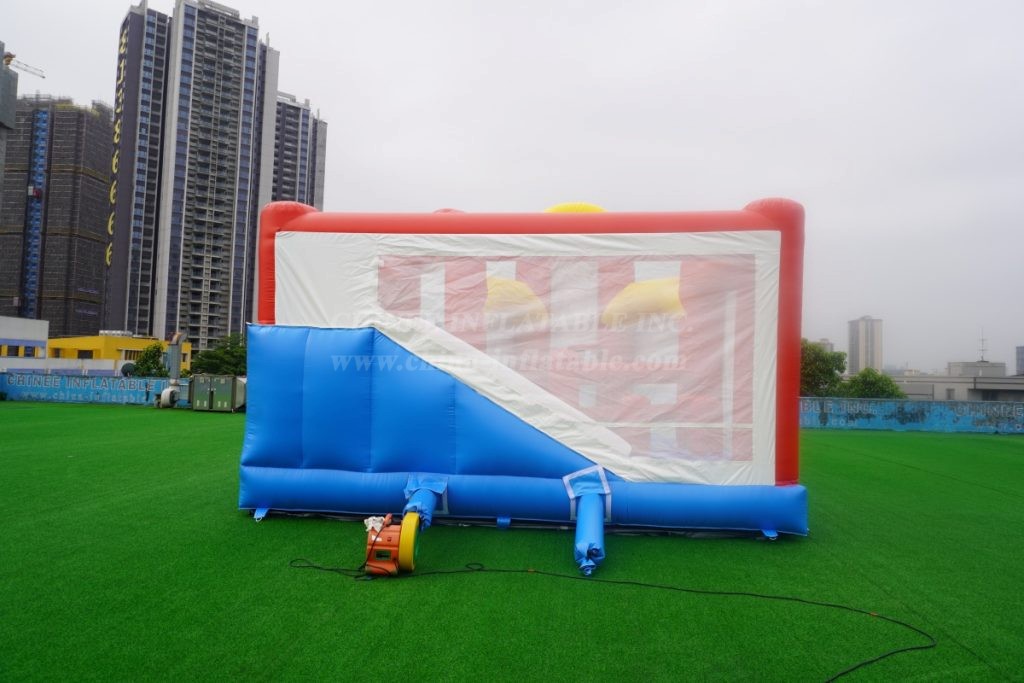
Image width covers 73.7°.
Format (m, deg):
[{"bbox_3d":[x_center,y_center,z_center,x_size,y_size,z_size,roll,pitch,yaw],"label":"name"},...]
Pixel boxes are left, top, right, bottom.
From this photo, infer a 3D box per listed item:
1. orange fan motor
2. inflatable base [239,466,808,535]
[{"bbox_3d":[-0.986,1.655,5.701,0.430,0.450,0.460,2,-3,4],"label":"orange fan motor"},{"bbox_3d":[0.206,1.850,9.421,6.103,0.540,4.300,2,-3,4],"label":"inflatable base"}]

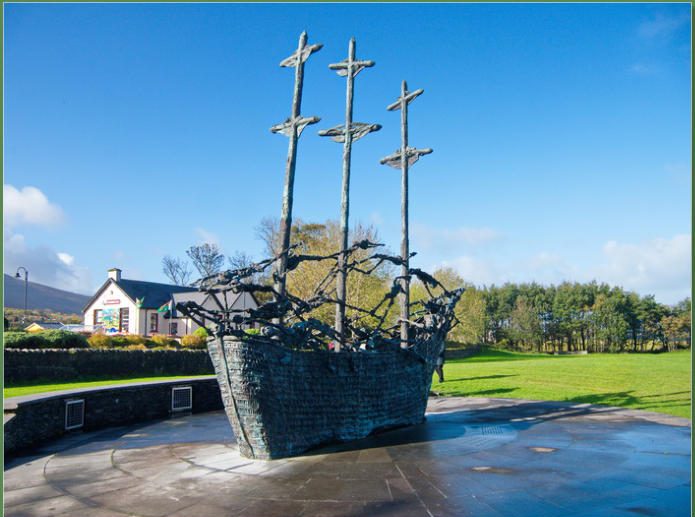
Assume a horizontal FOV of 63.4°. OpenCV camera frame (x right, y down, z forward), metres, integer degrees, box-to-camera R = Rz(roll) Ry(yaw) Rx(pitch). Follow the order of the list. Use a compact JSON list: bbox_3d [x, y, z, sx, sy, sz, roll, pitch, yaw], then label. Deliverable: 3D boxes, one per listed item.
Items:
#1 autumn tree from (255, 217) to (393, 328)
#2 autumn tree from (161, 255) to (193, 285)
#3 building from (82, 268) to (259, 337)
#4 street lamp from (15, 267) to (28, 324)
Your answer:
[{"bbox_3d":[-2.572,1.728,62.152,15.000,12.790,12.500,-1,-6,0],"label":"autumn tree"},{"bbox_3d":[-23.969,4.595,79.990,4.600,10.390,4.400,-1,-6,0],"label":"autumn tree"},{"bbox_3d":[-17.714,4.931,63.037,15.000,6.980,15.500,-3,-6,20],"label":"building"},{"bbox_3d":[-32.517,3.893,55.951,1.200,6.120,0.400,1,-6,-20],"label":"street lamp"}]

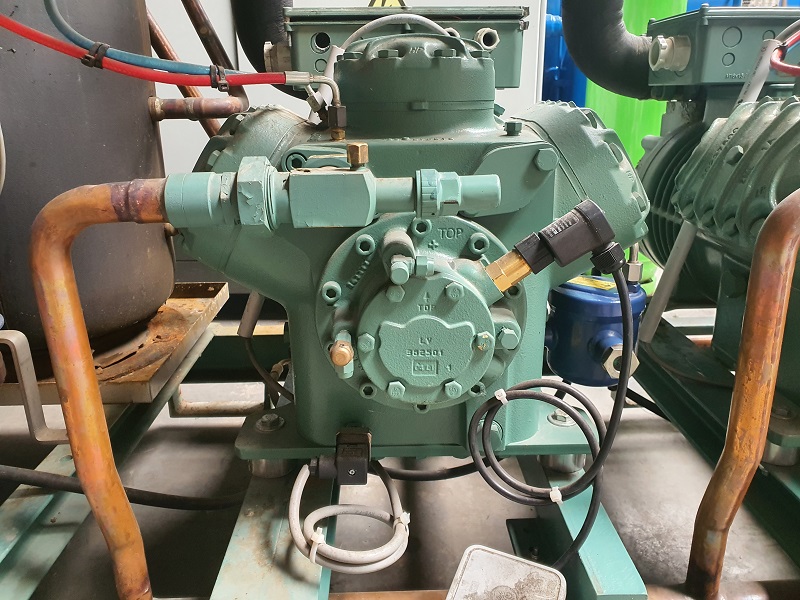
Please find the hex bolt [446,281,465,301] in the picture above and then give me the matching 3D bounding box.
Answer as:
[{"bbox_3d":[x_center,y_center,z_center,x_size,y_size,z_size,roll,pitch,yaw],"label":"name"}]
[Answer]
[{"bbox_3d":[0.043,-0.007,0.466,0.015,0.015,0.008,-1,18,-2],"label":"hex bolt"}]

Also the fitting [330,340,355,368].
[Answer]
[{"bbox_3d":[-0.045,0.042,0.473,0.018,0.018,0.016,-1,18,-2],"label":"fitting"}]

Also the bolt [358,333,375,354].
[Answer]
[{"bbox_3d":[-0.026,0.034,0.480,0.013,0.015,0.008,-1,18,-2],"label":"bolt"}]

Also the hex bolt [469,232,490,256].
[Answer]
[{"bbox_3d":[0.067,-0.047,0.507,0.017,0.017,0.010,-1,18,-2],"label":"hex bolt"}]

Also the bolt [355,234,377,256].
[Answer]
[{"bbox_3d":[-0.029,-0.046,0.507,0.017,0.017,0.010,-1,18,-2],"label":"bolt"}]

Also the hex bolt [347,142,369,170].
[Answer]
[{"bbox_3d":[-0.032,-0.109,0.457,0.017,0.019,0.017,-1,18,-2],"label":"hex bolt"}]

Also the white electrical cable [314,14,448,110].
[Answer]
[{"bbox_3d":[-0.020,-0.260,0.657,0.147,0.100,0.060,-1,18,-2],"label":"white electrical cable"}]

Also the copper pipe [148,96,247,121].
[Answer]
[{"bbox_3d":[-0.289,-0.272,0.854,0.132,0.033,0.033,0,20,-1],"label":"copper pipe"}]

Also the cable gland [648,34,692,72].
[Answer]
[{"bbox_3d":[0.370,-0.337,0.822,0.038,0.048,0.048,0,20,-1],"label":"cable gland"}]

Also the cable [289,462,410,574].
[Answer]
[{"bbox_3d":[-0.042,0.185,0.546,0.103,0.052,0.128,0,20,-1],"label":"cable"}]

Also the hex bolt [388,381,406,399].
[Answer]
[{"bbox_3d":[-0.002,0.072,0.484,0.015,0.015,0.006,0,20,-1],"label":"hex bolt"}]

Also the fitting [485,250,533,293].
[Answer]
[{"bbox_3d":[0.088,-0.024,0.485,0.028,0.025,0.025,-34,16,9],"label":"fitting"}]

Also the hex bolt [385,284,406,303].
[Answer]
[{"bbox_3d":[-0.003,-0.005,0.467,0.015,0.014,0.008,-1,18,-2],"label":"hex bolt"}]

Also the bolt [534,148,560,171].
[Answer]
[{"bbox_3d":[0.122,-0.115,0.495,0.019,0.019,0.010,0,20,-1],"label":"bolt"}]

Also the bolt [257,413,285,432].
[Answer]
[{"bbox_3d":[-0.136,0.128,0.628,0.027,0.011,0.027,0,20,-1],"label":"bolt"}]

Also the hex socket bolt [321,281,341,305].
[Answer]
[{"bbox_3d":[-0.059,-0.006,0.511,0.016,0.016,0.011,0,20,-1],"label":"hex socket bolt"}]

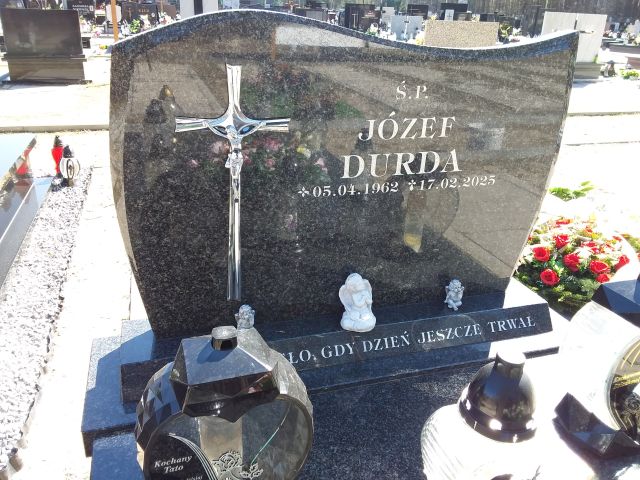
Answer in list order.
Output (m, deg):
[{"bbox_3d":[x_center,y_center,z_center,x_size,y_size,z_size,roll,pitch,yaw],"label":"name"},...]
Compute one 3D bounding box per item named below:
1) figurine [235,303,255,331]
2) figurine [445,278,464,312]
[{"bbox_3d":[-0.179,0.189,1.236,0.050,0.079,0.045,-5,24,-18],"label":"figurine"},{"bbox_3d":[0.361,0.143,1.400,0.051,0.083,0.045,2,23,-1],"label":"figurine"}]

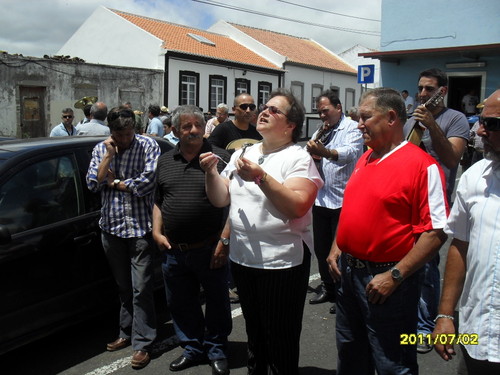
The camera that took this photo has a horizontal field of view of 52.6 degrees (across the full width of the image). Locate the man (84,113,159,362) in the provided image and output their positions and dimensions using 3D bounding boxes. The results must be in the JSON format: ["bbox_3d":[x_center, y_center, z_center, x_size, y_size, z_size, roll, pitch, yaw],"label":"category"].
[{"bbox_3d":[-0.806,0.313,3.211,0.480,1.634,0.420,1,9,-5],"label":"man"}]

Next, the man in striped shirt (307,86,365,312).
[{"bbox_3d":[0.701,0.119,4.030,0.440,1.748,0.490,-5,11,-39],"label":"man in striped shirt"}]

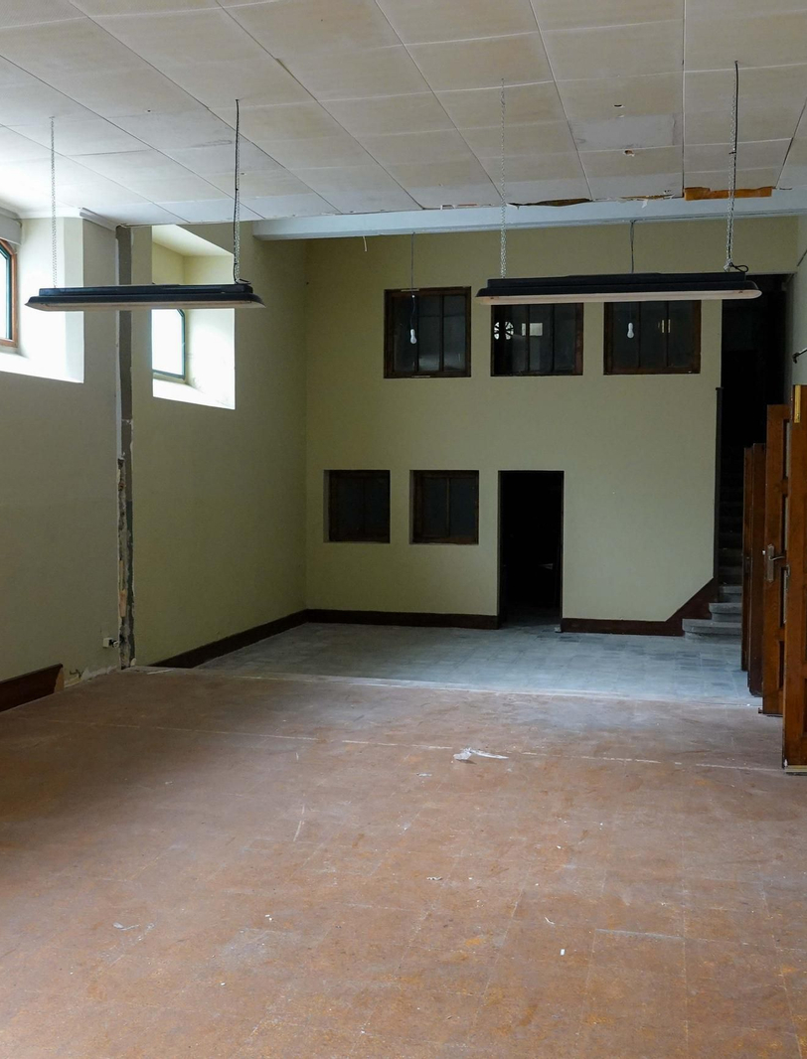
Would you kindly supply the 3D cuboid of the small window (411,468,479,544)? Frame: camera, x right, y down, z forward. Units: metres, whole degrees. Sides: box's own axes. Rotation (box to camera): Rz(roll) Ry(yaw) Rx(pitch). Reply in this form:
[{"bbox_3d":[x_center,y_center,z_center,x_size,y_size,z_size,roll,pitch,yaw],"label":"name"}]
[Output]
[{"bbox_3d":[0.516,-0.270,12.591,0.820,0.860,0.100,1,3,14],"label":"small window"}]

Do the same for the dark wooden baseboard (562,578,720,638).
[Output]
[{"bbox_3d":[2.637,0.861,11.962,1.690,0.670,0.030,1,3,14],"label":"dark wooden baseboard"}]

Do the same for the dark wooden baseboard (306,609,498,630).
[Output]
[{"bbox_3d":[-0.045,1.065,12.652,2.380,0.175,0.028,1,3,14],"label":"dark wooden baseboard"}]

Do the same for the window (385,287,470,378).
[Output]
[{"bbox_3d":[0.282,-2.312,12.449,1.040,1.070,0.090,1,3,14],"label":"window"}]

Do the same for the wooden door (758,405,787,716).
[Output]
[{"bbox_3d":[2.704,0.214,6.936,0.630,2.060,0.045,2,3,23],"label":"wooden door"}]

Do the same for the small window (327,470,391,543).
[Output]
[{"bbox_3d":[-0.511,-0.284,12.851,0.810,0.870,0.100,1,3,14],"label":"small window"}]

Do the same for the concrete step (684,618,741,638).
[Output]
[{"bbox_3d":[3.594,1.131,11.484,1.050,0.200,0.420,1,3,14],"label":"concrete step"}]

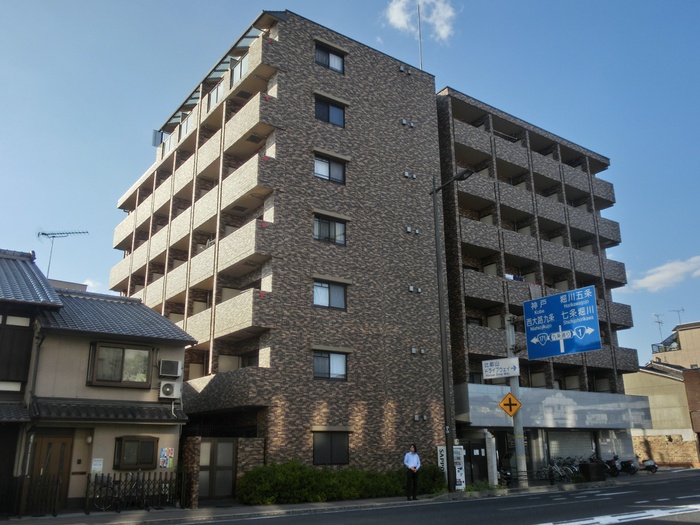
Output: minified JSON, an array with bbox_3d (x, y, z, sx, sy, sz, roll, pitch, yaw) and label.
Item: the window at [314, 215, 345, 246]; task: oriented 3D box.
[{"bbox_3d":[-0.863,-1.367,26.211,1.654,1.091,0.150,11,-20,-35],"label":"window"}]

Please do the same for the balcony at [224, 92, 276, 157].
[{"bbox_3d":[-4.346,-5.901,26.279,0.790,1.375,3.360,11,-21,-35],"label":"balcony"}]

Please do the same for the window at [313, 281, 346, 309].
[{"bbox_3d":[-0.831,1.436,25.380,1.654,1.085,0.150,11,-20,-35],"label":"window"}]

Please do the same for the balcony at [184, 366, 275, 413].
[{"bbox_3d":[-5.047,5.181,24.105,0.790,1.431,6.160,11,-21,-35],"label":"balcony"}]

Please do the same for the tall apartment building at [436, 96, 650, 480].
[{"bbox_3d":[8.591,2.845,39.463,15.600,20.800,12.000,11,-21,-34],"label":"tall apartment building"}]

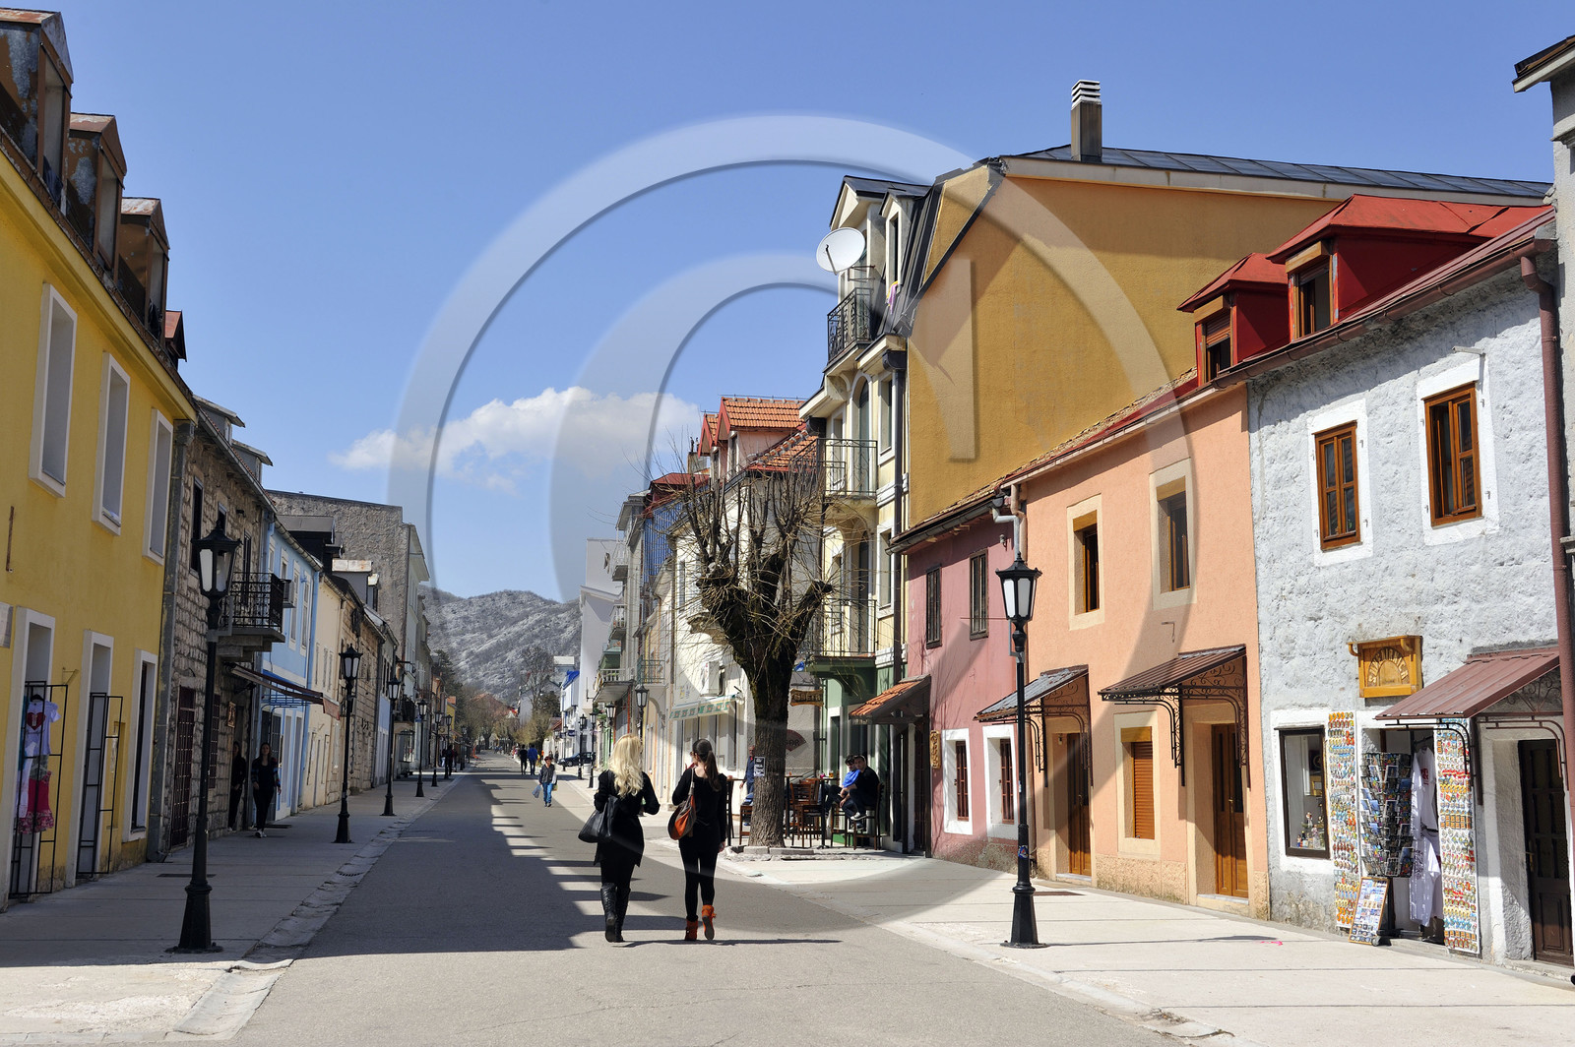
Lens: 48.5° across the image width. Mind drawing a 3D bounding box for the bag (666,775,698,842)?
[{"bbox_3d":[-0.891,2.388,14.720,0.340,0.560,0.200,-6,-10,38],"label":"bag"}]

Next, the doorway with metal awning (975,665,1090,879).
[{"bbox_3d":[3.362,3.389,23.804,1.000,2.820,2.000,2,-8,-10],"label":"doorway with metal awning"}]

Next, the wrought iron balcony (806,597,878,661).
[{"bbox_3d":[0.833,2.087,33.416,1.170,1.120,2.450,2,-8,-11],"label":"wrought iron balcony"}]

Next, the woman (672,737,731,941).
[{"bbox_3d":[-0.727,2.677,14.871,0.470,1.700,0.380,2,-8,-10],"label":"woman"}]

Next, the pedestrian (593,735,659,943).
[{"bbox_3d":[-1.377,2.677,14.874,0.540,1.742,0.400,2,-8,-9],"label":"pedestrian"}]

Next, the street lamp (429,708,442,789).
[{"bbox_3d":[-15.955,10.216,79.569,0.430,3.450,0.430,2,-8,-10],"label":"street lamp"}]

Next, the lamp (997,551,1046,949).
[{"bbox_3d":[2.046,1.969,15.380,0.400,3.440,0.400,2,-8,-10],"label":"lamp"}]

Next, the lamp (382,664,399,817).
[{"bbox_3d":[-10.018,5.606,44.207,0.430,3.450,0.430,2,-8,-10],"label":"lamp"}]

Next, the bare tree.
[{"bbox_3d":[-0.568,1.775,27.362,2.250,6.474,2.200,2,-8,-10],"label":"bare tree"}]

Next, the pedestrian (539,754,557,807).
[{"bbox_3d":[-7.434,8.043,54.546,0.560,1.550,0.380,2,-8,-10],"label":"pedestrian"}]

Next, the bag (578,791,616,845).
[{"bbox_3d":[-1.610,2.516,14.900,0.340,0.440,0.200,-5,-9,33],"label":"bag"}]

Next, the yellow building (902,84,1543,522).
[{"bbox_3d":[7.635,-0.623,34.907,13.082,13.900,6.300,2,-8,-11],"label":"yellow building"}]

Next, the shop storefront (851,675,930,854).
[{"bbox_3d":[1.700,4.070,29.346,1.000,2.920,1.950,2,-8,-11],"label":"shop storefront"}]

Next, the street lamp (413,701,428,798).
[{"bbox_3d":[-13.064,7.991,62.501,0.430,3.450,0.430,2,-8,-10],"label":"street lamp"}]

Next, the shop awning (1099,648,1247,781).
[{"bbox_3d":[4.059,2.044,18.413,0.900,1.446,1.726,2,-8,-11],"label":"shop awning"}]

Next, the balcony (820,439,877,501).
[{"bbox_3d":[0.865,-0.832,32.784,1.097,1.074,2.402,2,-8,-11],"label":"balcony"}]

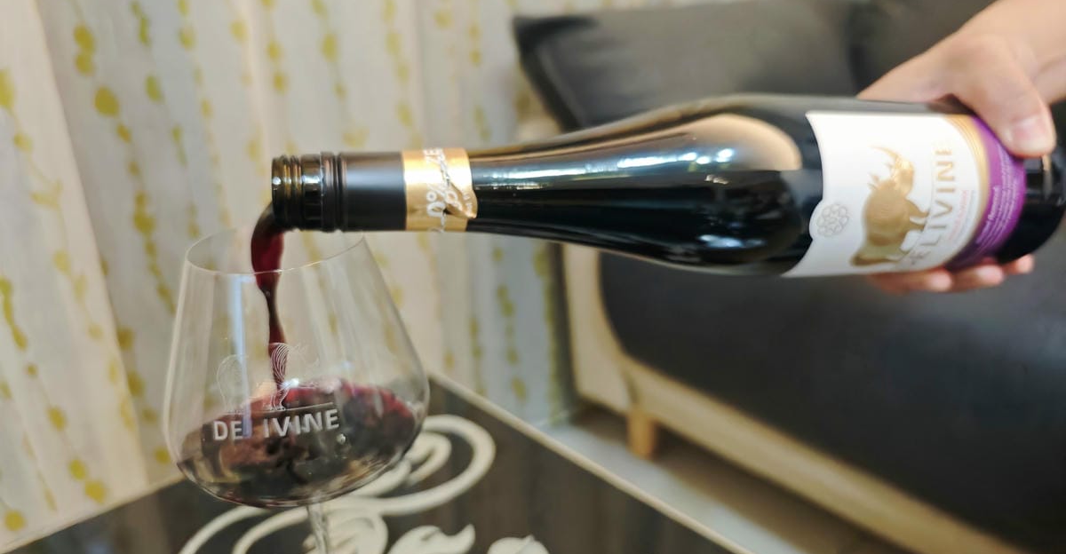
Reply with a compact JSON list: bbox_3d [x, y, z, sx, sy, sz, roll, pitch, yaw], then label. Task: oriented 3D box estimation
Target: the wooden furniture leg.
[{"bbox_3d":[0.196,0.275,1.265,0.045,0.080,0.045,-19,26,-38],"label":"wooden furniture leg"}]

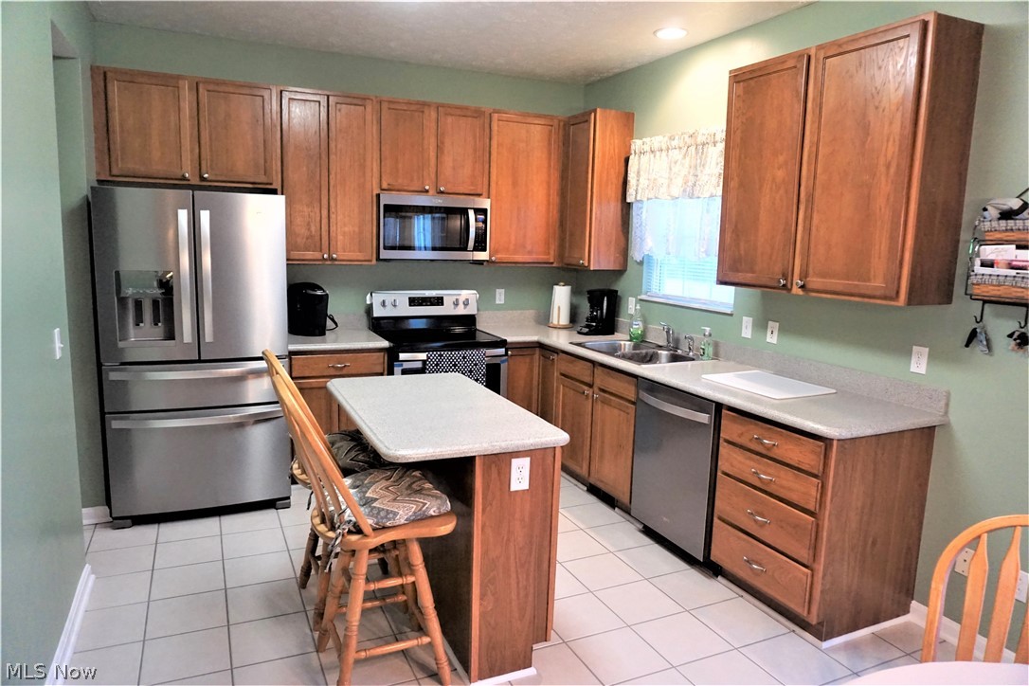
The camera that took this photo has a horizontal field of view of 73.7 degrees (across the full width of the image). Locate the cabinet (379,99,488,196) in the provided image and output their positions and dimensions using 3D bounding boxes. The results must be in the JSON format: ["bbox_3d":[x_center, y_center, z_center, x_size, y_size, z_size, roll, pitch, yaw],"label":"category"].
[{"bbox_3d":[-0.584,-1.298,4.676,0.770,0.602,0.315,-3,10,-25],"label":"cabinet"}]

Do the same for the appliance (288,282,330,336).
[{"bbox_3d":[-1.339,-0.218,4.445,0.305,0.330,0.244,8,11,35],"label":"appliance"}]

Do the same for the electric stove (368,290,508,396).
[{"bbox_3d":[-0.538,0.271,4.716,0.770,1.160,0.705,-3,10,-24],"label":"electric stove"}]

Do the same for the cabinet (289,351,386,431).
[{"bbox_3d":[-1.211,0.427,4.544,0.605,0.872,0.620,-2,10,-24],"label":"cabinet"}]

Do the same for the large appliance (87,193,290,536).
[{"bbox_3d":[-1.845,0.032,4.022,0.910,1.778,0.850,-2,10,-22],"label":"large appliance"}]

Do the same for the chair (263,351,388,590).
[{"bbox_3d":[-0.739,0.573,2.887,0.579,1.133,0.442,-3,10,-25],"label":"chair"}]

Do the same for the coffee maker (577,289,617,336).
[{"bbox_3d":[0.587,-0.226,4.957,0.268,0.320,0.177,-3,10,-27],"label":"coffee maker"}]

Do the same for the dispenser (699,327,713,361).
[{"bbox_3d":[1.101,0.002,3.921,0.069,0.185,0.066,-1,9,-15],"label":"dispenser"}]

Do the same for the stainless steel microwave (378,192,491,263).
[{"bbox_3d":[-0.579,-0.776,4.712,0.764,0.434,0.411,-3,10,-25],"label":"stainless steel microwave"}]

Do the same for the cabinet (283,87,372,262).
[{"bbox_3d":[-1.210,-1.037,4.410,0.594,1.058,0.315,-3,10,-24],"label":"cabinet"}]

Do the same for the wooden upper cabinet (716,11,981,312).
[{"bbox_3d":[1.405,-0.753,3.075,0.315,1.058,1.054,-3,10,-24],"label":"wooden upper cabinet"}]

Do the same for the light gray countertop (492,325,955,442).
[{"bbox_3d":[0.724,0.112,4.007,0.885,0.048,3.090,-2,10,-24],"label":"light gray countertop"}]

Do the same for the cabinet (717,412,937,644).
[{"bbox_3d":[1.328,0.738,3.049,0.625,0.872,0.610,-2,10,-24],"label":"cabinet"}]

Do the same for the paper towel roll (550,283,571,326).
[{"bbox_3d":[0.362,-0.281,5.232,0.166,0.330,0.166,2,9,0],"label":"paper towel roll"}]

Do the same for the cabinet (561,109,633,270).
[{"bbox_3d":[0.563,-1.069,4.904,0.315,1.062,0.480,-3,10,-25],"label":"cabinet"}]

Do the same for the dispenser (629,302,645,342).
[{"bbox_3d":[0.831,-0.141,4.569,0.095,0.262,0.062,4,9,12],"label":"dispenser"}]

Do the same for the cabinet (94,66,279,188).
[{"bbox_3d":[-1.908,-1.235,4.053,0.954,0.595,0.315,-3,10,-24],"label":"cabinet"}]

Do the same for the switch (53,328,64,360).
[{"bbox_3d":[-1.785,0.003,2.701,0.014,0.114,0.070,-3,10,-24],"label":"switch"}]

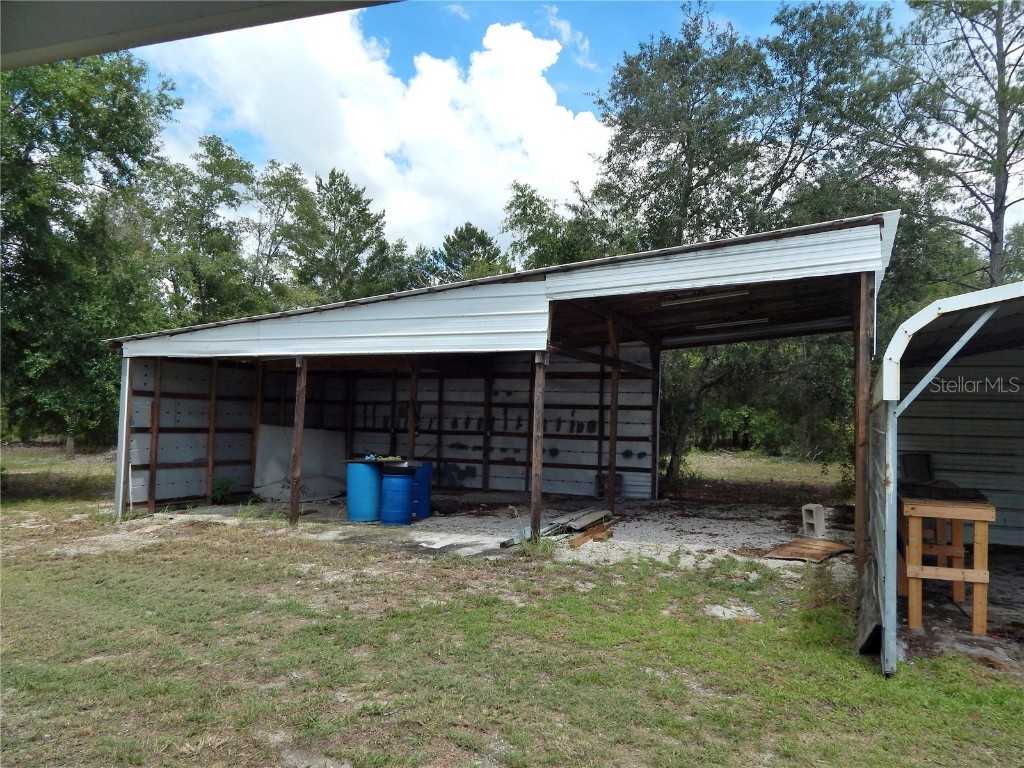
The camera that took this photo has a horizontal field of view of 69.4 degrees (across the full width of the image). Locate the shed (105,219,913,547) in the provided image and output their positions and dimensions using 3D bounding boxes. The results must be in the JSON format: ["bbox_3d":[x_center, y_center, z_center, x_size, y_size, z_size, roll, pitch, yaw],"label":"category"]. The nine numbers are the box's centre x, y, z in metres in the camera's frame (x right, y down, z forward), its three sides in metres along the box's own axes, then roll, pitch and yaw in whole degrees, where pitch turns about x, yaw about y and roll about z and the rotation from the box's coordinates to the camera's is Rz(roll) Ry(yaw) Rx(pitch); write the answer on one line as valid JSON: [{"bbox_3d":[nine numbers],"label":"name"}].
[{"bbox_3d":[-0.101,0.243,12.604,11.383,3.862,6.255,0,-3,23],"label":"shed"}]

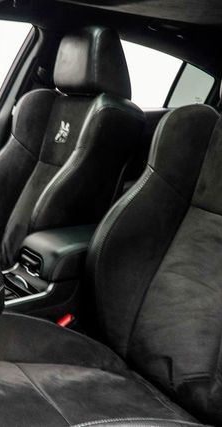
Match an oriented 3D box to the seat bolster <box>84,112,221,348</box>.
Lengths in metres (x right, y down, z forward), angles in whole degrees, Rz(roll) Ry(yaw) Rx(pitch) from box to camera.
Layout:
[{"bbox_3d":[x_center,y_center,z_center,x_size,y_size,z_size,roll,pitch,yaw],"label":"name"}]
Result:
[{"bbox_3d":[0.076,0.019,1.363,0.180,0.635,0.137,22,-2,-43],"label":"seat bolster"}]

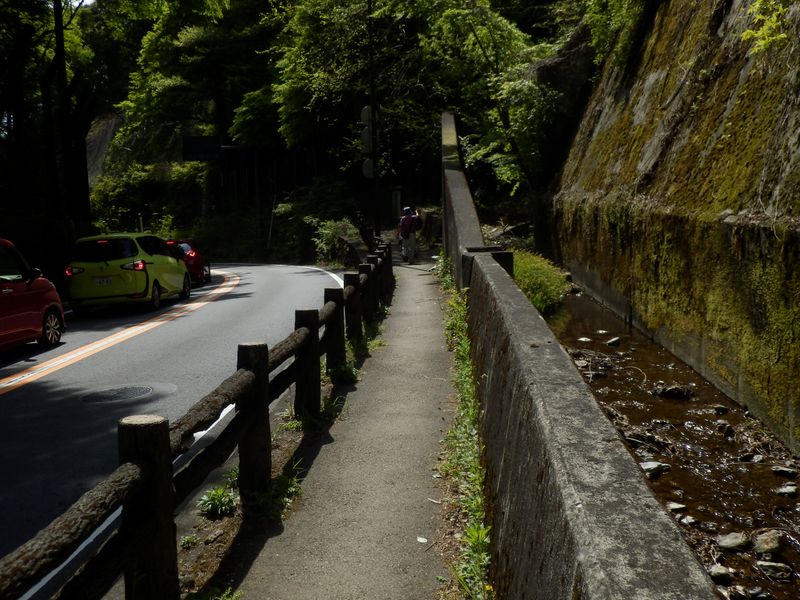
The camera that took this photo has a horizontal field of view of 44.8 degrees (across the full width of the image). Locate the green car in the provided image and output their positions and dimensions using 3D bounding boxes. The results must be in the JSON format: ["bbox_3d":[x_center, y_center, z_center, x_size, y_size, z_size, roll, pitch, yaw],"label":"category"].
[{"bbox_3d":[-5.860,-0.680,21.400,1.700,1.680,4.240,-4,6,2],"label":"green car"}]

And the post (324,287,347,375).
[{"bbox_3d":[-0.623,0.302,9.300,0.170,0.810,0.170,-1,6,2],"label":"post"}]

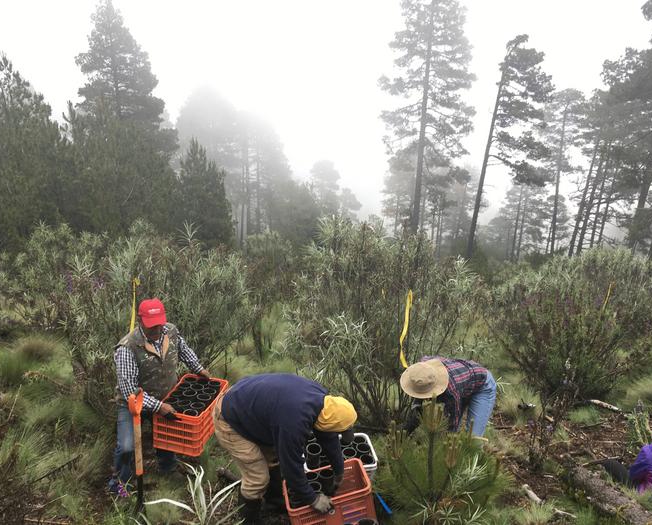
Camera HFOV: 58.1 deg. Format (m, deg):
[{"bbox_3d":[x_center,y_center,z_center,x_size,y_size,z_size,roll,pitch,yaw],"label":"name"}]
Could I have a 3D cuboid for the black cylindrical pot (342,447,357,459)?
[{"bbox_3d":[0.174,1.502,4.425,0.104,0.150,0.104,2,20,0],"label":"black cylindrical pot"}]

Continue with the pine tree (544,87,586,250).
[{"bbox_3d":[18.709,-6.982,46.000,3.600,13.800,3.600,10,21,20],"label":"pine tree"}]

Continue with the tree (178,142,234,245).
[{"bbox_3d":[-3.670,-1.919,18.022,1.800,3.740,1.800,2,20,0],"label":"tree"}]

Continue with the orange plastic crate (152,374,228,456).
[{"bbox_3d":[-0.982,1.112,4.325,0.360,0.310,0.530,7,18,11],"label":"orange plastic crate"}]

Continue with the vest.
[{"bbox_3d":[-1.280,0.743,4.230,0.290,0.600,0.460,25,29,34],"label":"vest"}]

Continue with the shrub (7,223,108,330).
[{"bbox_3d":[-3.846,0.244,8.400,1.500,1.650,1.400,-7,22,-25],"label":"shrub"}]

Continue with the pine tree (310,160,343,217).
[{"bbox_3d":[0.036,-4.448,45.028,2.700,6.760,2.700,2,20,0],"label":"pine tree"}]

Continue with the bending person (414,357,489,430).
[{"bbox_3d":[1.017,1.207,4.750,0.850,1.050,0.520,-9,23,-30],"label":"bending person"}]

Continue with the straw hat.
[{"bbox_3d":[0.756,0.898,4.500,0.380,0.130,0.360,-14,38,11],"label":"straw hat"}]

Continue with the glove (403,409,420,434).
[{"bbox_3d":[0.714,1.329,4.900,0.100,0.210,0.110,6,21,-24],"label":"glove"}]

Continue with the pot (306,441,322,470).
[{"bbox_3d":[-0.080,1.346,4.070,0.103,0.155,0.103,2,20,-1],"label":"pot"}]

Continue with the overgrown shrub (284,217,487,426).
[{"bbox_3d":[0.535,0.576,5.312,1.700,1.950,1.550,2,20,0],"label":"overgrown shrub"}]

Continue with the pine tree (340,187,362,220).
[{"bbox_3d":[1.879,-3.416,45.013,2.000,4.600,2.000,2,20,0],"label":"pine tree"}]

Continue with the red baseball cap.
[{"bbox_3d":[-1.206,0.357,4.100,0.180,0.150,0.260,-7,40,-29],"label":"red baseball cap"}]

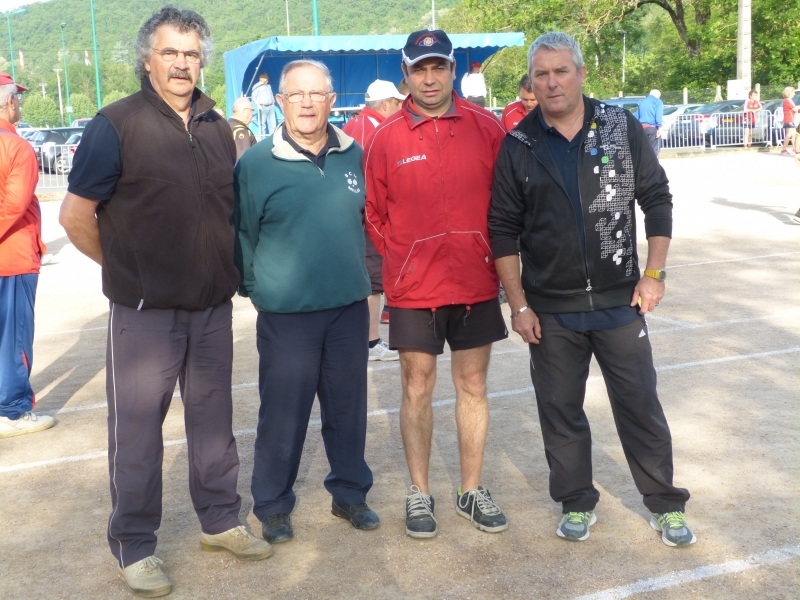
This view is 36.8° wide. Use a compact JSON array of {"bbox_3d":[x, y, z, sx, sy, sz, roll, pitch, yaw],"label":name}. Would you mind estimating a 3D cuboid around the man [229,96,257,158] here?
[{"bbox_3d":[-1.413,-1.030,11.137,0.360,1.680,0.500,-6,10,-22],"label":"man"}]

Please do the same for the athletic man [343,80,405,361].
[{"bbox_3d":[-0.167,-0.514,7.341,0.480,1.680,0.520,-5,10,-18],"label":"athletic man"}]

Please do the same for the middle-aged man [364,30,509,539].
[{"bbox_3d":[0.152,-0.060,4.289,0.510,1.760,0.360,-4,9,-8],"label":"middle-aged man"}]

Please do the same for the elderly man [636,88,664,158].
[{"bbox_3d":[5.834,-4.016,27.636,0.540,1.670,0.400,0,10,12],"label":"elderly man"}]

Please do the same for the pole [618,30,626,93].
[{"bbox_3d":[14.647,-14.780,78.449,0.600,5.500,0.300,-2,9,0],"label":"pole"}]

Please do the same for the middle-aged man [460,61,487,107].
[{"bbox_3d":[1.857,-4.878,29.145,0.580,1.780,0.400,2,10,25],"label":"middle-aged man"}]

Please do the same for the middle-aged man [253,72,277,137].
[{"bbox_3d":[-3.235,-4.608,29.142,0.540,1.740,0.380,-4,10,-10],"label":"middle-aged man"}]

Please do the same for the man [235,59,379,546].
[{"bbox_3d":[-0.347,-0.008,4.320,0.520,1.680,0.370,-5,10,-17],"label":"man"}]

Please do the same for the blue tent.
[{"bbox_3d":[-0.549,-4.990,30.474,6.500,3.150,3.700,-6,10,-24],"label":"blue tent"}]

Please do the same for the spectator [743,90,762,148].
[{"bbox_3d":[9.416,-4.819,32.126,0.480,1.540,0.380,-3,9,-5],"label":"spectator"}]

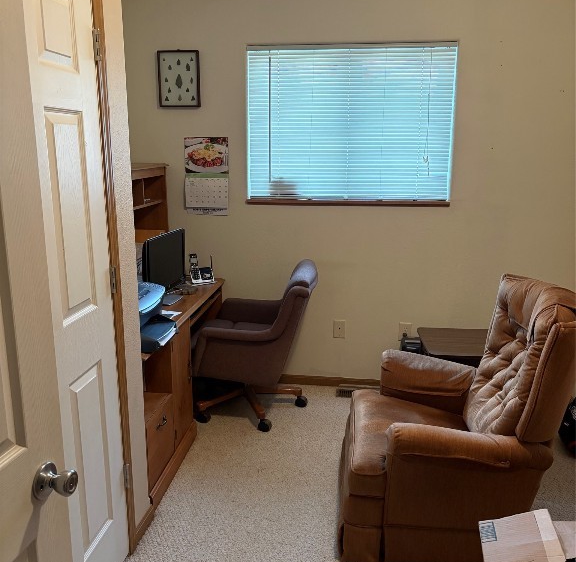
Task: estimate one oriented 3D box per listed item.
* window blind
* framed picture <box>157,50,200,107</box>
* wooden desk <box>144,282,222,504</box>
[{"bbox_3d":[0.353,-0.912,3.369,1.190,0.880,0.040,2,13,7],"label":"window blind"},{"bbox_3d":[-0.646,-1.194,3.414,0.256,0.322,0.020,2,13,7],"label":"framed picture"},{"bbox_3d":[-0.785,0.472,3.094,0.610,0.700,1.340,2,13,7],"label":"wooden desk"}]

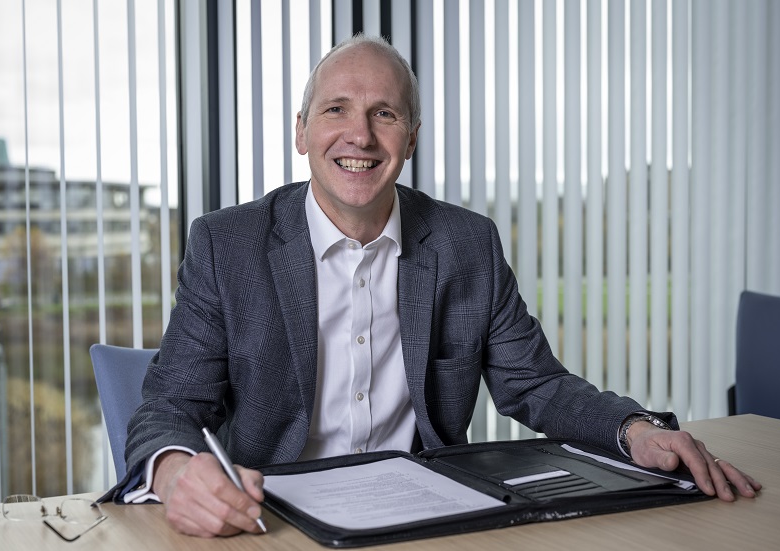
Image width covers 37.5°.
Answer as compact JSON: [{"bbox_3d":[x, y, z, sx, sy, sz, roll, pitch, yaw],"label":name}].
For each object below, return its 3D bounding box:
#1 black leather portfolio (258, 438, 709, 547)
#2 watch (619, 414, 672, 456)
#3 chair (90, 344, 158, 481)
[{"bbox_3d":[0.104,0.253,1.419,0.510,0.025,0.315,-2,3,-24],"label":"black leather portfolio"},{"bbox_3d":[0.338,0.214,1.516,0.067,0.057,0.040,25,1,-38],"label":"watch"},{"bbox_3d":[-0.195,0.550,1.838,0.550,0.860,0.580,-2,3,-25],"label":"chair"}]

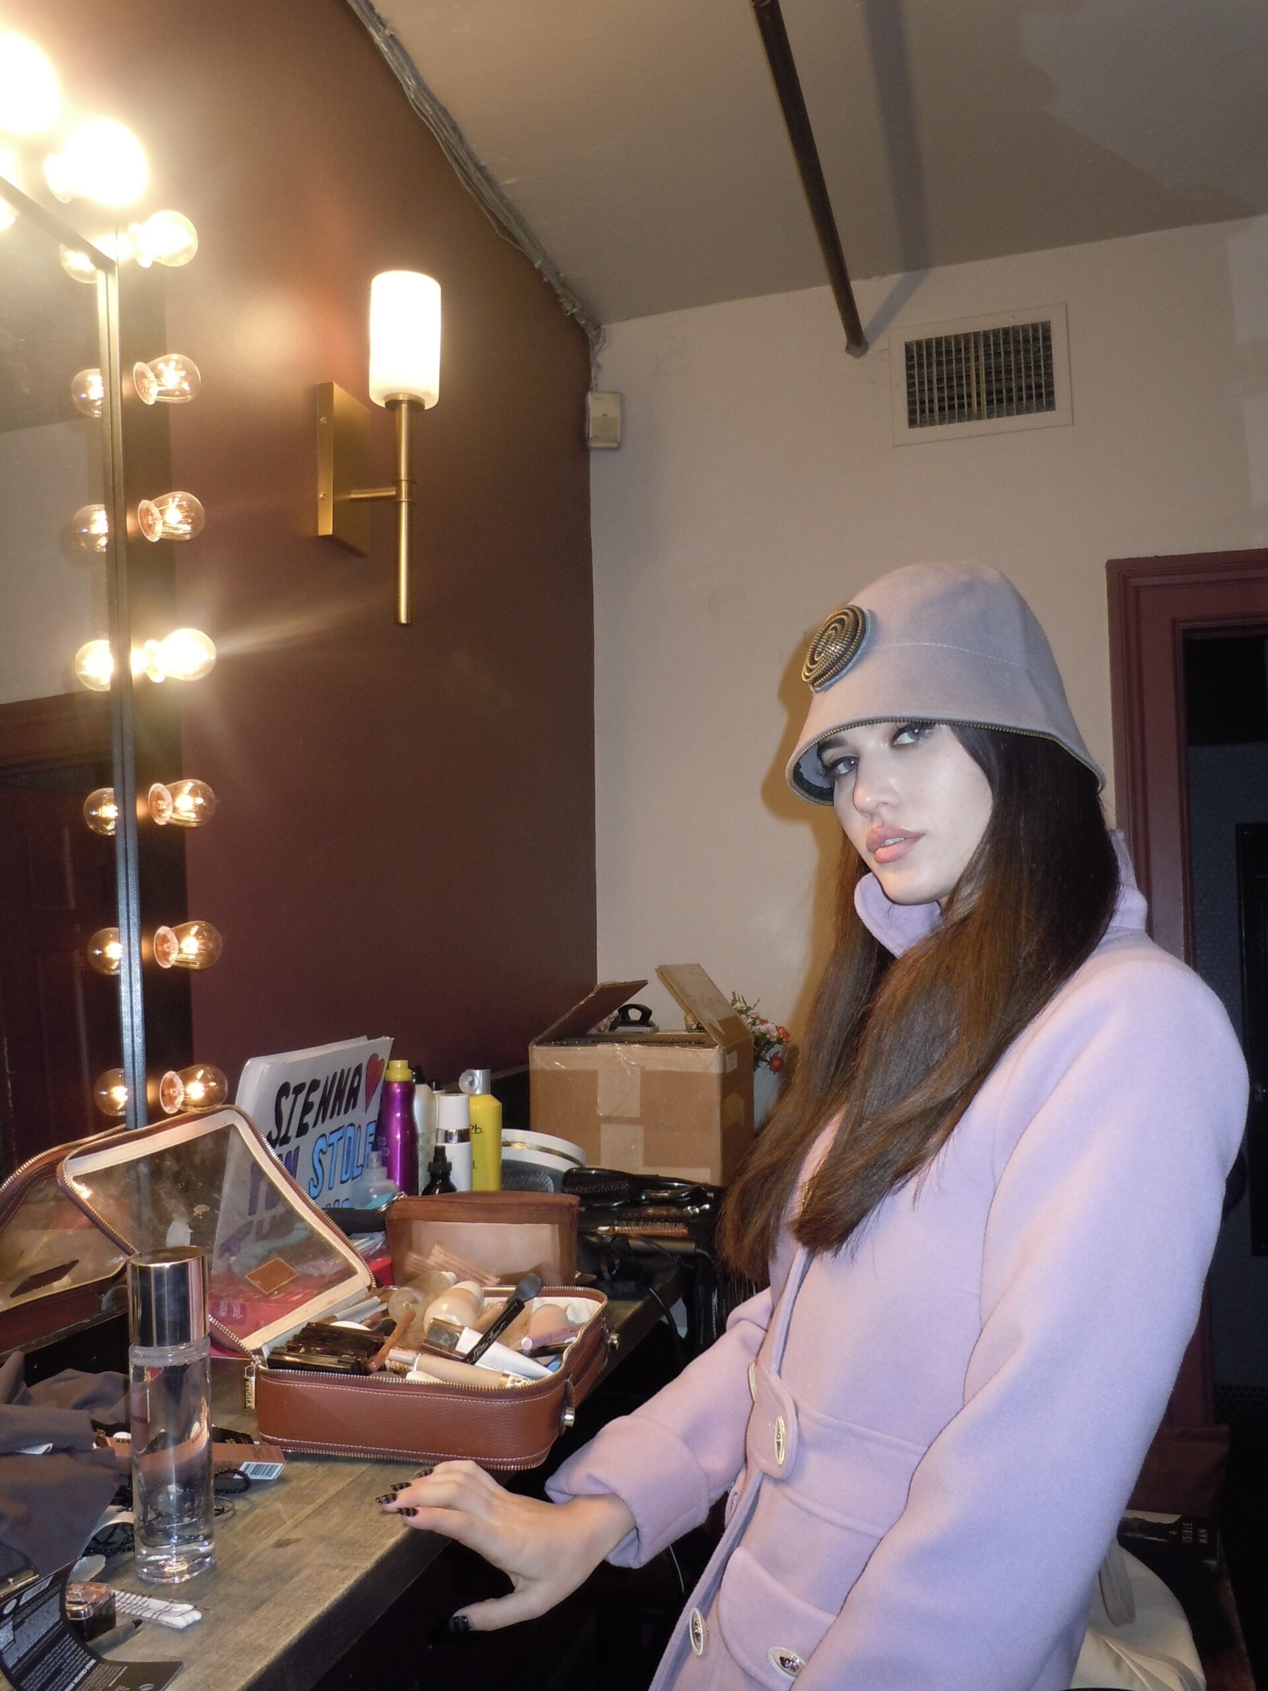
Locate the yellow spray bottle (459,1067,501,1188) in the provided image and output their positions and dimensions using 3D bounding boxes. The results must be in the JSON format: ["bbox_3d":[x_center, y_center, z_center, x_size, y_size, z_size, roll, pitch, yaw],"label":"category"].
[{"bbox_3d":[-0.200,0.411,1.762,0.061,0.241,0.061,-1,-5,0],"label":"yellow spray bottle"}]

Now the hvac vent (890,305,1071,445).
[{"bbox_3d":[0.685,-0.924,2.694,0.341,0.244,0.025,-3,-5,17],"label":"hvac vent"}]

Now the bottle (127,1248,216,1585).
[{"bbox_3d":[-0.292,0.357,0.872,0.049,0.195,0.049,-3,-5,17],"label":"bottle"}]

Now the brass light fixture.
[{"bbox_3d":[-0.332,-0.532,1.835,0.147,0.477,0.103,-3,-5,17],"label":"brass light fixture"}]

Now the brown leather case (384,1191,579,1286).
[{"bbox_3d":[-0.159,0.440,1.463,0.207,0.131,0.054,-2,-5,12],"label":"brown leather case"}]

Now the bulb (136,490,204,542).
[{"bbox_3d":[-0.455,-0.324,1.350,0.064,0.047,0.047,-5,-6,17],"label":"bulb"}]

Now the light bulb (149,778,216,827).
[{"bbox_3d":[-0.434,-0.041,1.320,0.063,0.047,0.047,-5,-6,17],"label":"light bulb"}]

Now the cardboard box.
[{"bbox_3d":[0.022,0.394,2.363,0.320,0.372,0.323,-2,-5,12],"label":"cardboard box"}]

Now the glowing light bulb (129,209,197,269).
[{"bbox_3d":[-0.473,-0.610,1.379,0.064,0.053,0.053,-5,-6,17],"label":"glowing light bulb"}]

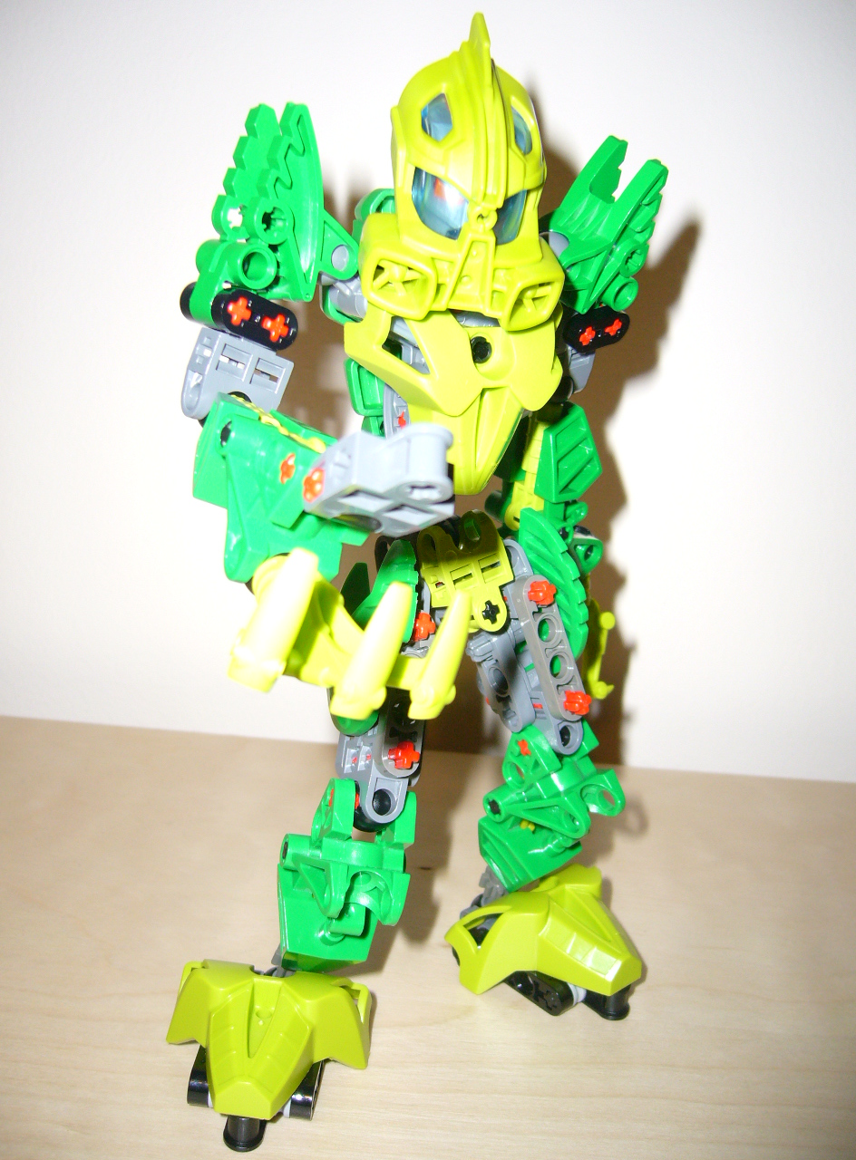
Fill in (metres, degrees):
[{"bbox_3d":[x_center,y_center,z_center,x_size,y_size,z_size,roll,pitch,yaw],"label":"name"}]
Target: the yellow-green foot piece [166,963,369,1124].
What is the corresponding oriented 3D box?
[{"bbox_3d":[-0.033,0.090,0.232,0.042,0.021,0.037,5,19,2],"label":"yellow-green foot piece"}]

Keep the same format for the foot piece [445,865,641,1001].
[{"bbox_3d":[0.031,0.081,0.268,0.042,0.021,0.037,-12,25,-39],"label":"foot piece"}]

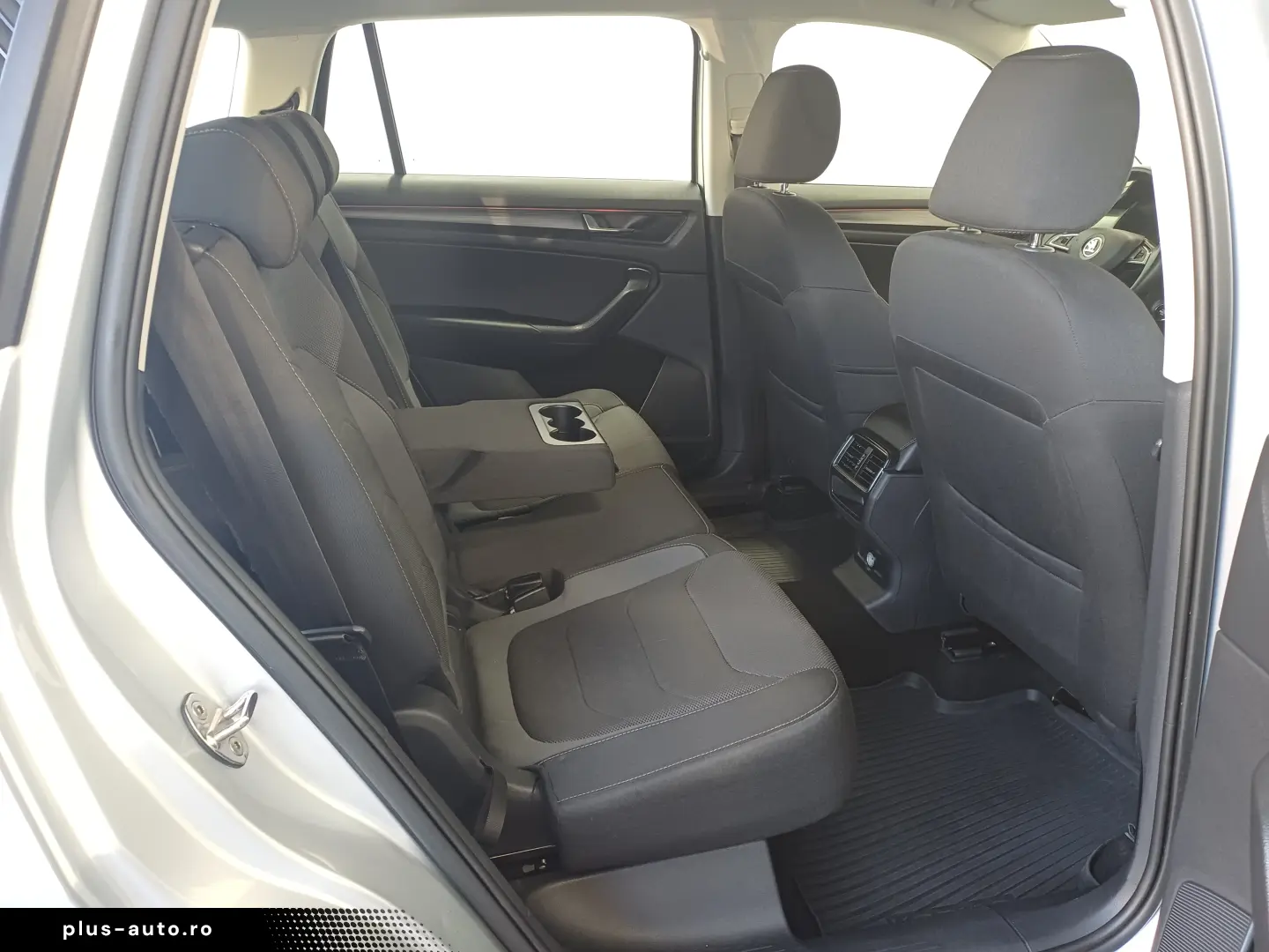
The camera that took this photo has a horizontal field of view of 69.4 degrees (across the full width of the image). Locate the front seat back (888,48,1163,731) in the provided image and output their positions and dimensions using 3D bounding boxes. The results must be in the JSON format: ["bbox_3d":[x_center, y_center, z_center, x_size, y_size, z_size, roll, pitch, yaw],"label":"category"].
[{"bbox_3d":[0.646,-0.120,1.347,0.310,0.945,0.520,-17,26,-10],"label":"front seat back"}]

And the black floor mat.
[{"bbox_3d":[0.480,0.475,1.513,0.650,0.050,0.480,-6,23,-15],"label":"black floor mat"}]

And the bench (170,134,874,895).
[{"bbox_3d":[-0.262,-0.141,1.428,0.800,0.820,1.300,-5,23,-14],"label":"bench"}]

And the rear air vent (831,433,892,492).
[{"bbox_3d":[0.438,-0.031,1.741,0.045,0.080,0.145,17,16,-22],"label":"rear air vent"}]

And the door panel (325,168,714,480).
[{"bbox_3d":[-0.232,-0.328,2.189,0.970,0.750,0.150,-6,23,-15],"label":"door panel"}]

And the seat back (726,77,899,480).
[{"bbox_3d":[0.441,-0.394,2.014,0.310,0.945,0.520,-17,26,-10],"label":"seat back"}]

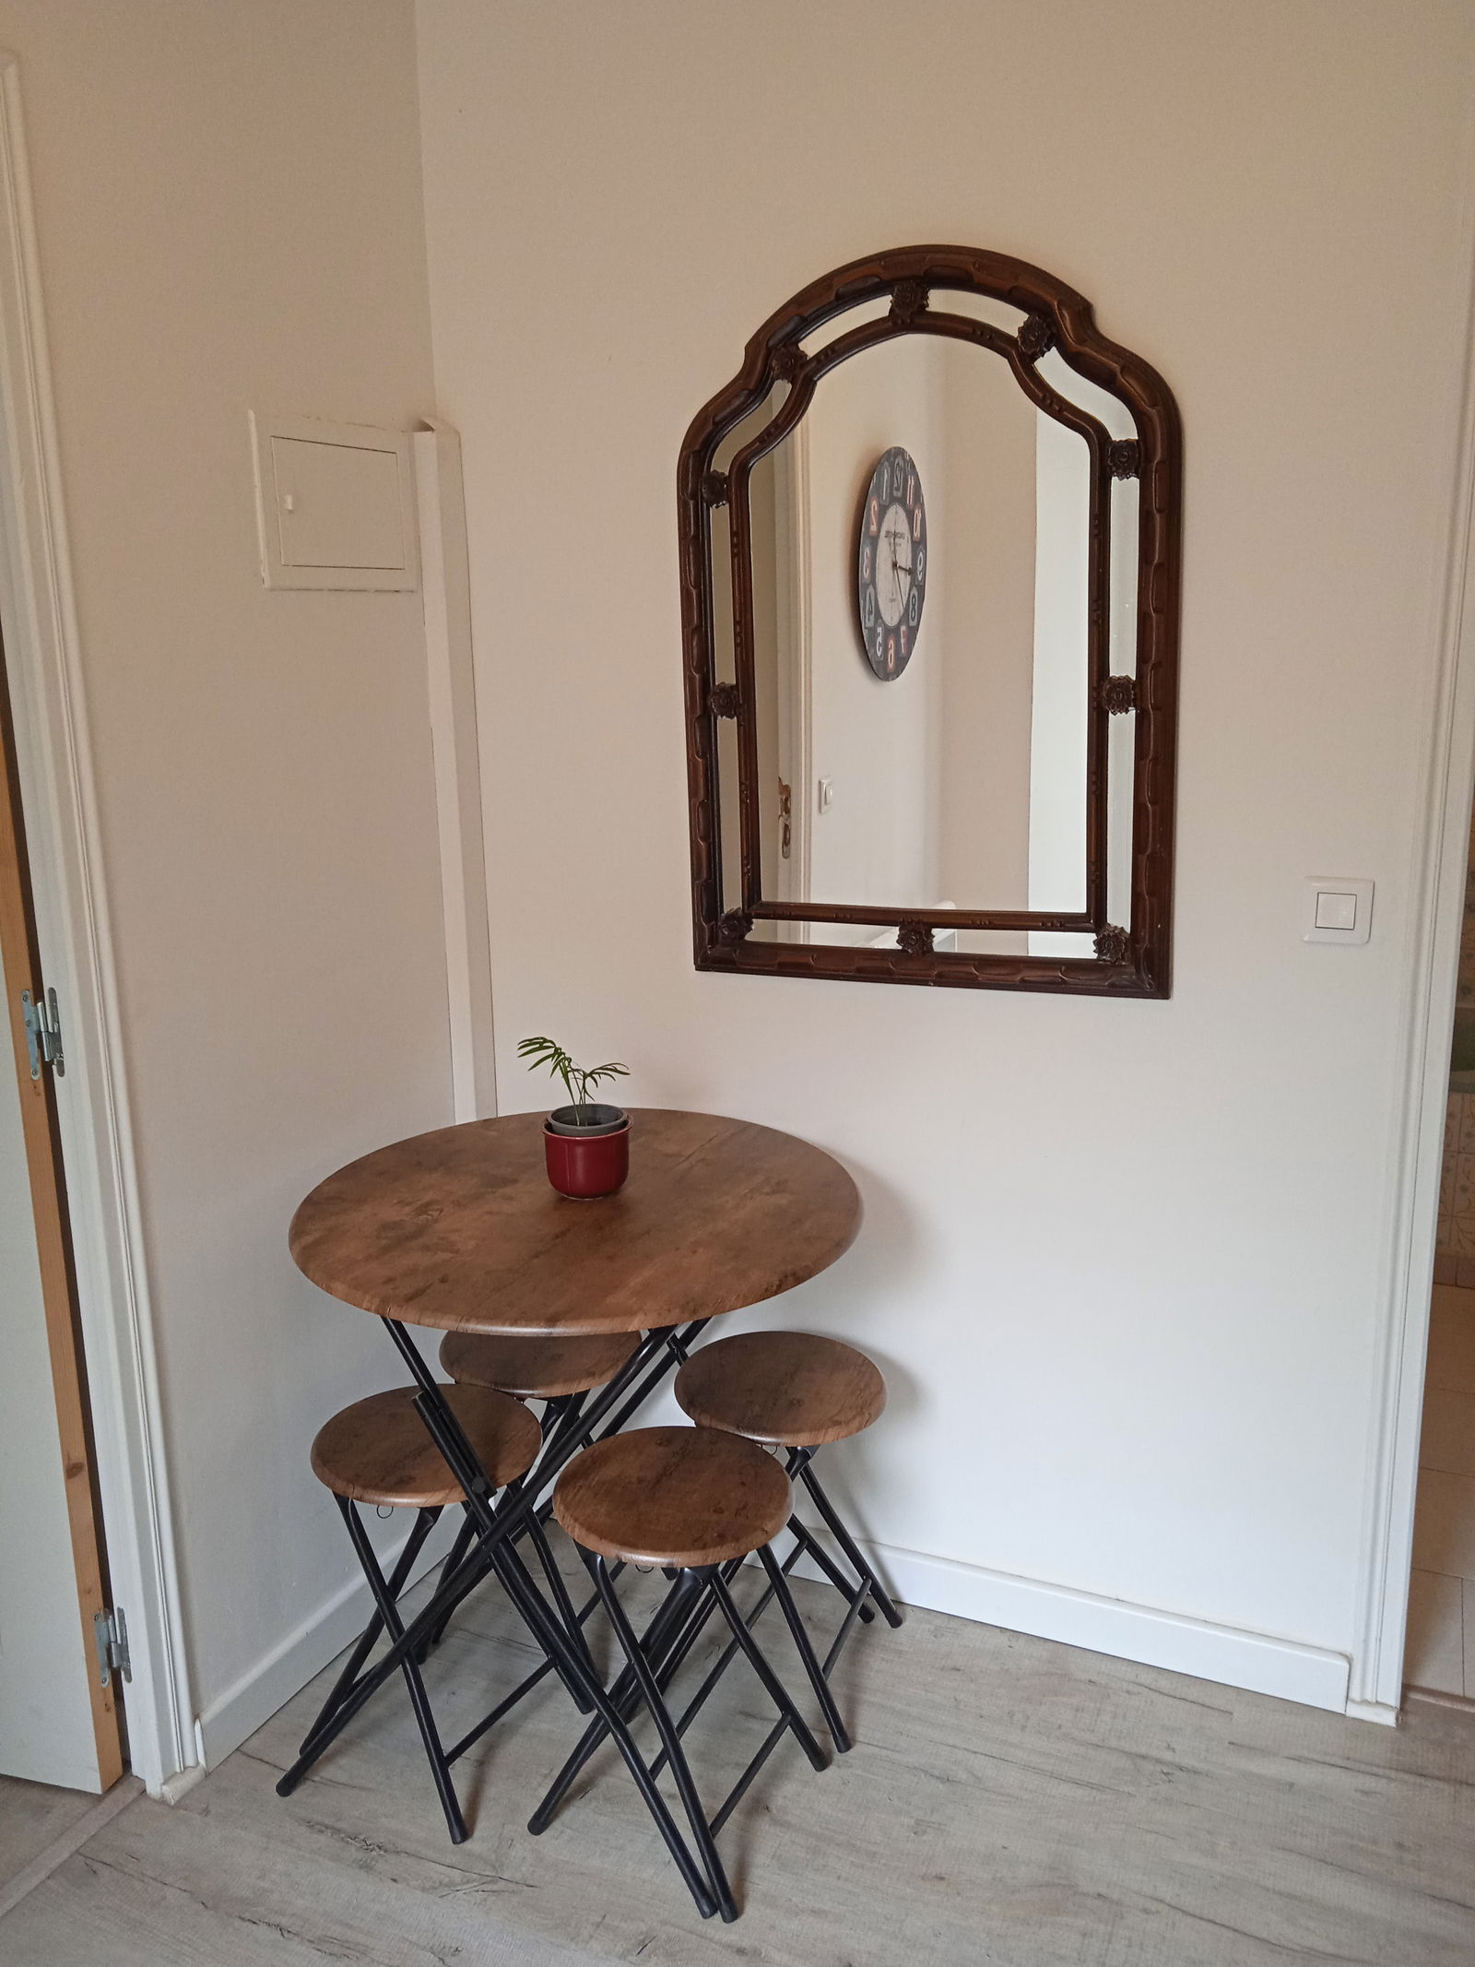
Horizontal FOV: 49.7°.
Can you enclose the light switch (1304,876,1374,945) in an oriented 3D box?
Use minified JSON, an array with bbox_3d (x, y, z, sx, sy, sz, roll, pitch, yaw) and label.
[{"bbox_3d":[0.762,-0.091,2.018,0.082,0.083,0.011,5,14,25],"label":"light switch"}]

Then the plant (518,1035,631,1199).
[{"bbox_3d":[-0.213,0.172,2.109,0.149,0.212,0.135,-2,13,-6],"label":"plant"}]

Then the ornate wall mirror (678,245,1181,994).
[{"bbox_3d":[0.238,-0.476,2.168,0.708,0.981,0.040,4,13,25],"label":"ornate wall mirror"}]

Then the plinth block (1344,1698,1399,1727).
[{"bbox_3d":[0.866,0.993,2.171,0.067,0.021,0.017,5,14,25],"label":"plinth block"}]

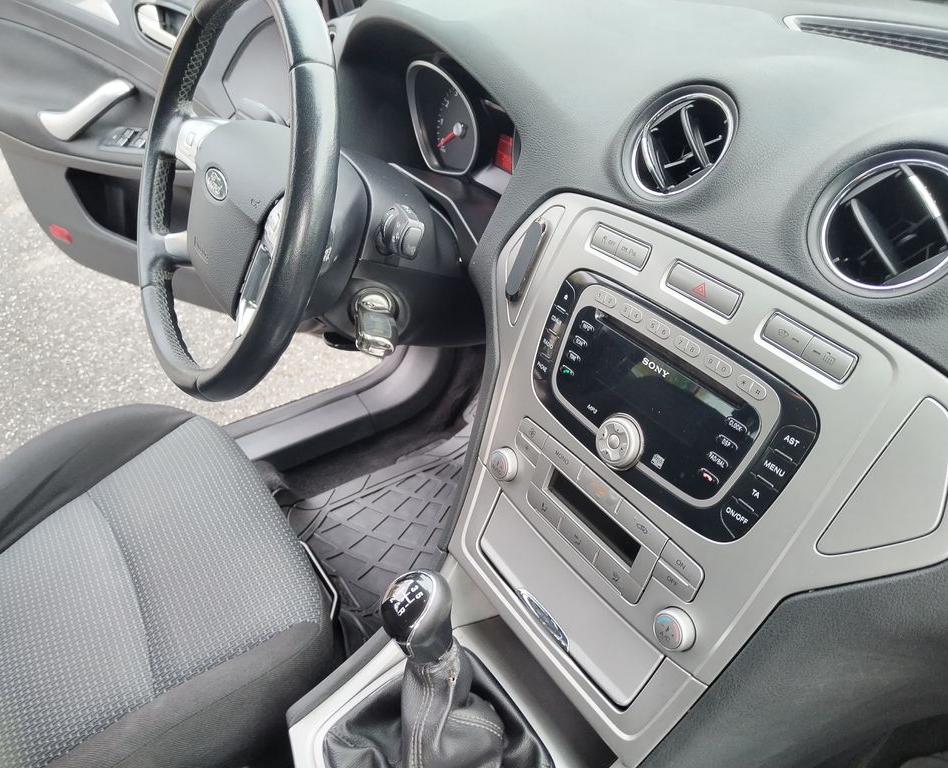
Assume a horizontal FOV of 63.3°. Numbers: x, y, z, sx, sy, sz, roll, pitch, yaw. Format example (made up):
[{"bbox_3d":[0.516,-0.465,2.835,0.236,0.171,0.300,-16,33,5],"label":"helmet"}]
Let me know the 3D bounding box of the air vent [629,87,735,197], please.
[{"bbox_3d":[0.146,-0.164,0.542,0.032,0.085,0.085,22,14,-44],"label":"air vent"}]

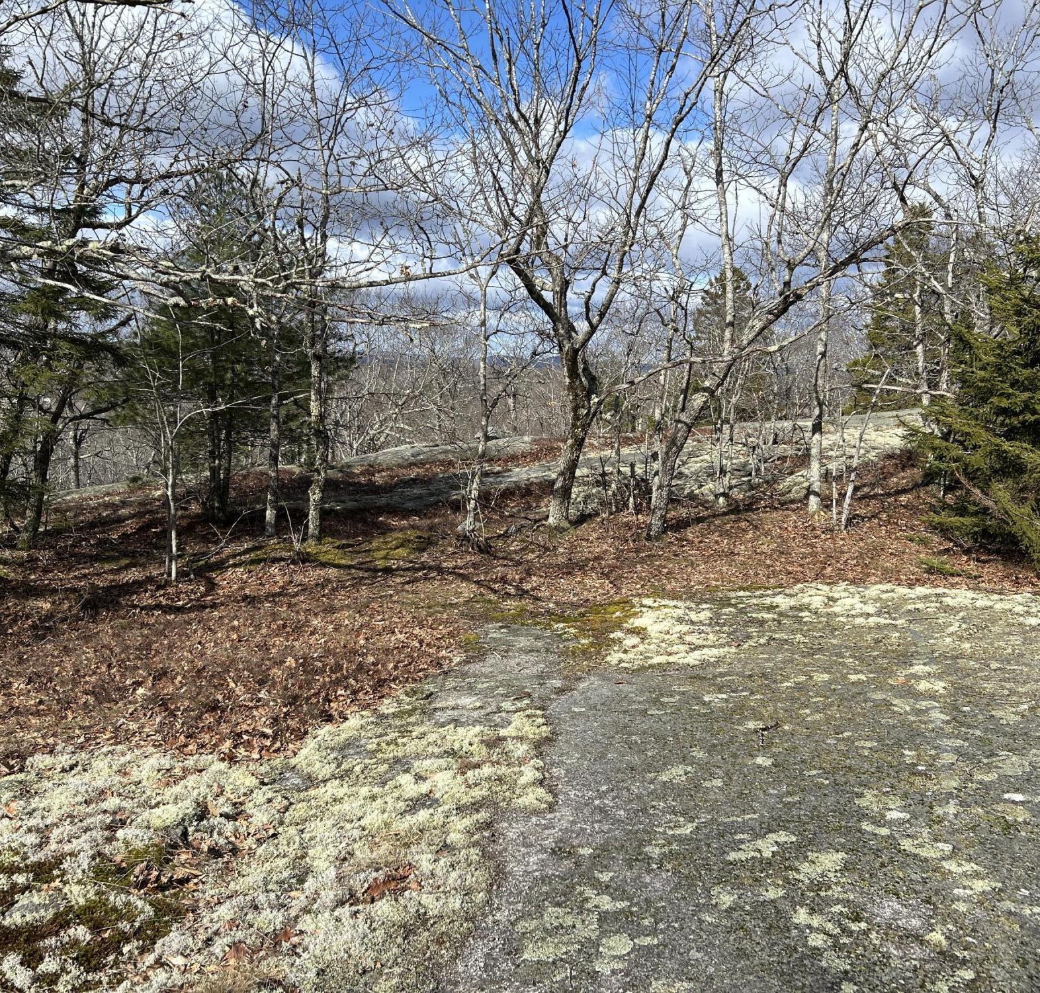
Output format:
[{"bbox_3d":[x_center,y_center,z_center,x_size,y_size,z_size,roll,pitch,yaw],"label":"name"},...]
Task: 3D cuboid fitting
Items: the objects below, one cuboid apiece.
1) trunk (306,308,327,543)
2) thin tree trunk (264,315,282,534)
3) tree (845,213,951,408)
[{"bbox_3d":[-1.778,-0.608,8.698,0.180,2.053,0.170,0,8,0],"label":"trunk"},{"bbox_3d":[-2.214,-0.578,8.904,0.160,1.936,0.150,0,8,0],"label":"thin tree trunk"},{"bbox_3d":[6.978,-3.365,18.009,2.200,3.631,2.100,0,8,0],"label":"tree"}]

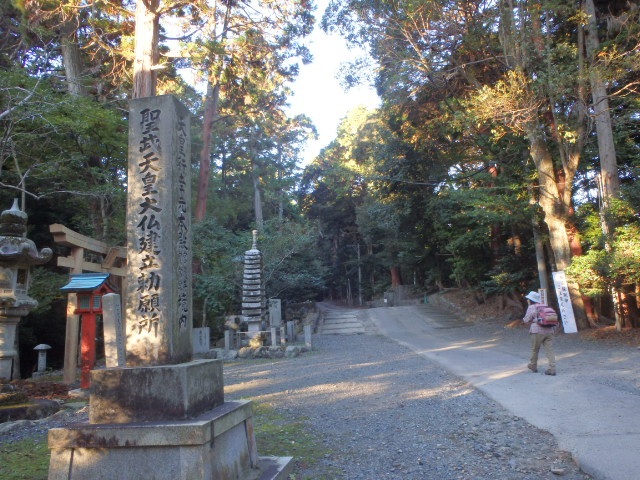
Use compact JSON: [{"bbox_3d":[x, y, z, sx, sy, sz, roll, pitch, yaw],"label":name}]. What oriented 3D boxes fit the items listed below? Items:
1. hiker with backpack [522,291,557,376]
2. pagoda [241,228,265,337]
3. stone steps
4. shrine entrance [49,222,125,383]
[{"bbox_3d":[4.213,1.764,9.920,0.500,1.580,0.530,-1,-10,-8],"label":"hiker with backpack"},{"bbox_3d":[-2.198,1.380,16.805,0.670,3.450,0.670,-4,-10,6],"label":"pagoda"},{"bbox_3d":[0.966,3.503,22.058,1.800,1.050,4.000,-3,-10,3],"label":"stone steps"},{"bbox_3d":[-4.990,1.519,11.921,0.450,3.280,3.050,-6,-11,15],"label":"shrine entrance"}]

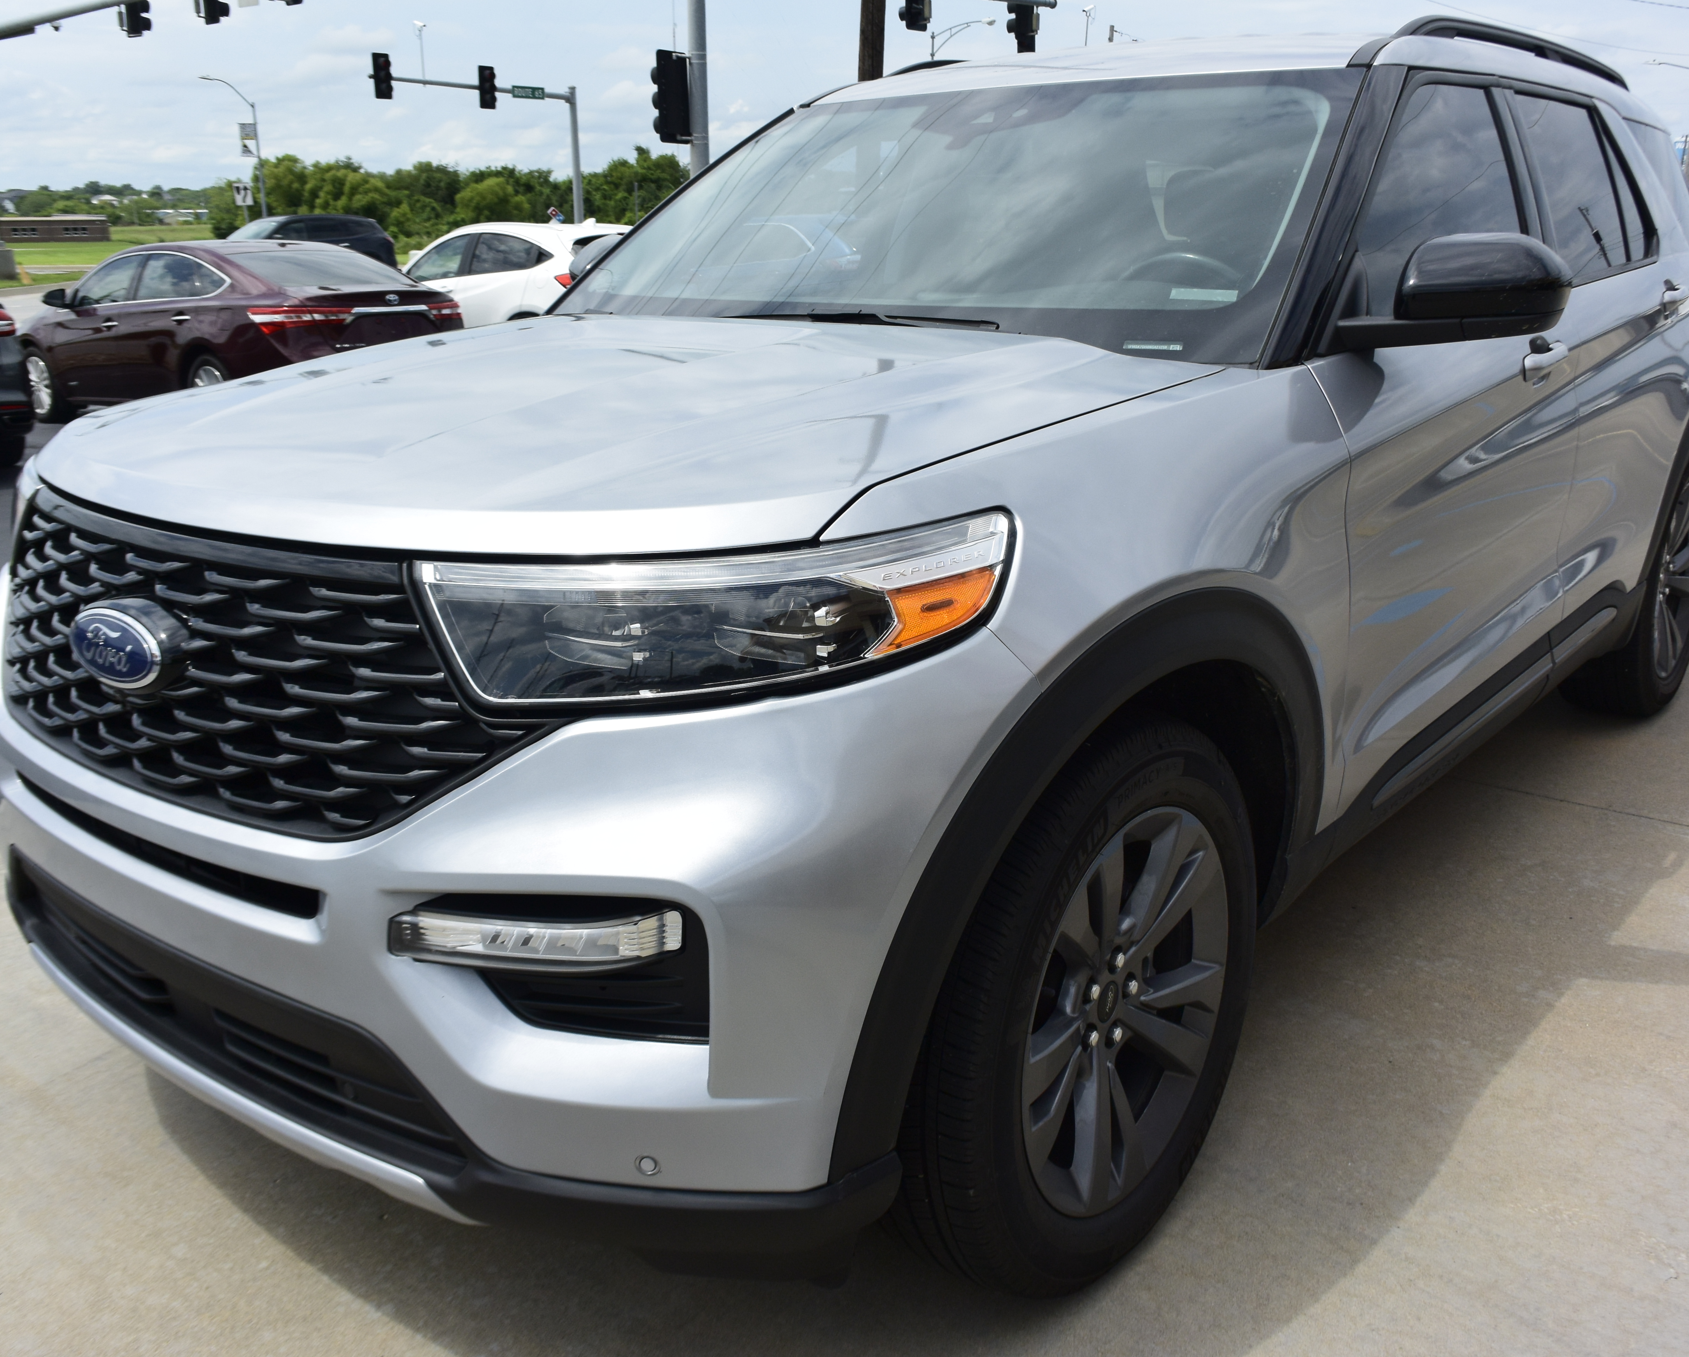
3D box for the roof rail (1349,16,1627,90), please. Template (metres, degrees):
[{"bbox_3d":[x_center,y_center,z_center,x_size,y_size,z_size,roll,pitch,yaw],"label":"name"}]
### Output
[{"bbox_3d":[1.573,-1.414,3.525,0.100,0.140,2.150,12,21,38],"label":"roof rail"}]

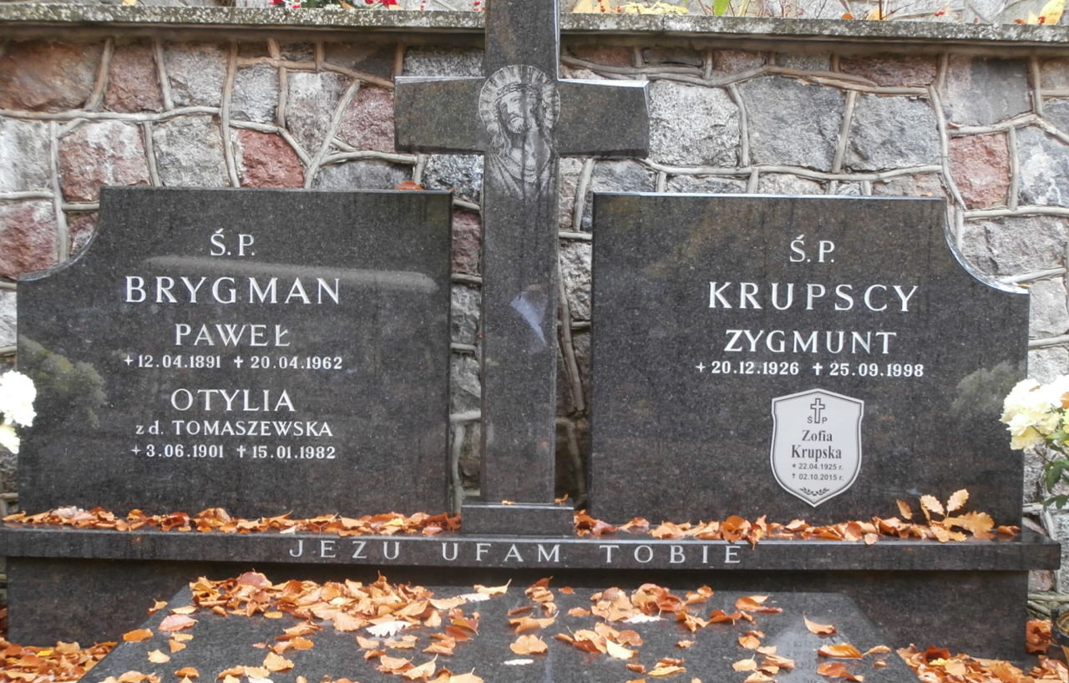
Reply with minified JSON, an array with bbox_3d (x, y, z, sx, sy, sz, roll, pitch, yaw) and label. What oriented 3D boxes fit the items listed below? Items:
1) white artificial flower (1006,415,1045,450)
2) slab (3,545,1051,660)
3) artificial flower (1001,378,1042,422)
[{"bbox_3d":[0.911,0.170,2.180,0.068,0.063,0.063,1,3,0],"label":"white artificial flower"},{"bbox_3d":[-0.029,0.488,2.326,1.975,0.220,0.240,1,3,0],"label":"slab"},{"bbox_3d":[0.905,0.109,2.180,0.075,0.078,0.070,1,3,0],"label":"artificial flower"}]

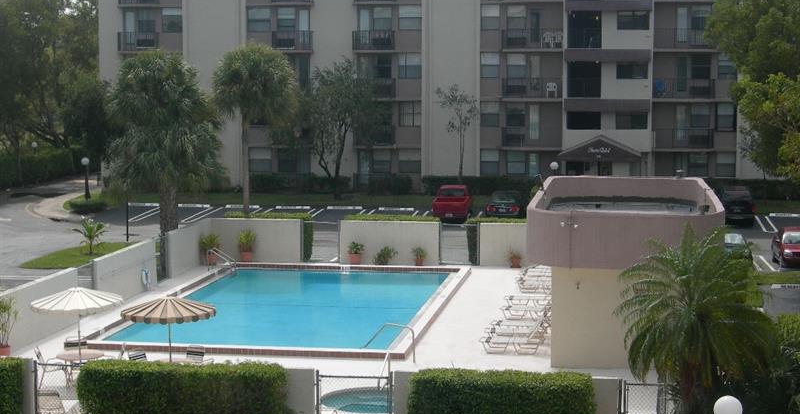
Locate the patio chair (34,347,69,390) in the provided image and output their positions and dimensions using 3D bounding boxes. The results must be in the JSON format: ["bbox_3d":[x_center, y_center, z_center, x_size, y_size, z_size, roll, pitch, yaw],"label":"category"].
[{"bbox_3d":[-8.022,3.671,32.453,0.690,0.916,0.571,-2,6,-17],"label":"patio chair"}]

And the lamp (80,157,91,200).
[{"bbox_3d":[-16.823,-1.515,75.659,0.433,2.288,0.433,1,6,9],"label":"lamp"}]

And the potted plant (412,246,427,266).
[{"bbox_3d":[0.712,1.761,51.548,0.518,0.713,0.518,1,7,9],"label":"potted plant"}]

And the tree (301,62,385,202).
[{"bbox_3d":[-3.202,-4.296,78.253,4.714,7.741,4.478,0,5,0],"label":"tree"}]

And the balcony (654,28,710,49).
[{"bbox_3d":[15.550,-9.119,76.897,3.369,1.224,1.379,1,6,9],"label":"balcony"}]

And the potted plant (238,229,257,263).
[{"bbox_3d":[-5.788,1.491,53.443,0.700,1.284,0.700,1,5,8],"label":"potted plant"}]

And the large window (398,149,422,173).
[{"bbox_3d":[0.597,-2.609,80.689,1.301,1.375,0.148,1,6,9],"label":"large window"}]

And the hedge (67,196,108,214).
[{"bbox_3d":[-15.502,-0.032,70.149,2.098,0.552,1.084,1,6,9],"label":"hedge"}]

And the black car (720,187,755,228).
[{"bbox_3d":[15.610,-0.146,66.075,1.800,1.640,4.700,1,6,9],"label":"black car"}]

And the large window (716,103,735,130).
[{"bbox_3d":[17.992,-4.973,77.865,1.040,1.488,0.150,1,6,9],"label":"large window"}]

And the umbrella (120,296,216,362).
[{"bbox_3d":[-5.119,3.096,31.289,2.100,2.248,2.100,1,5,8],"label":"umbrella"}]

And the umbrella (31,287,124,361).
[{"bbox_3d":[-7.264,2.922,31.967,2.110,2.220,2.110,1,6,9],"label":"umbrella"}]

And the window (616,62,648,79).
[{"bbox_3d":[12.616,-7.396,76.500,1.720,0.960,0.120,1,5,10],"label":"window"}]

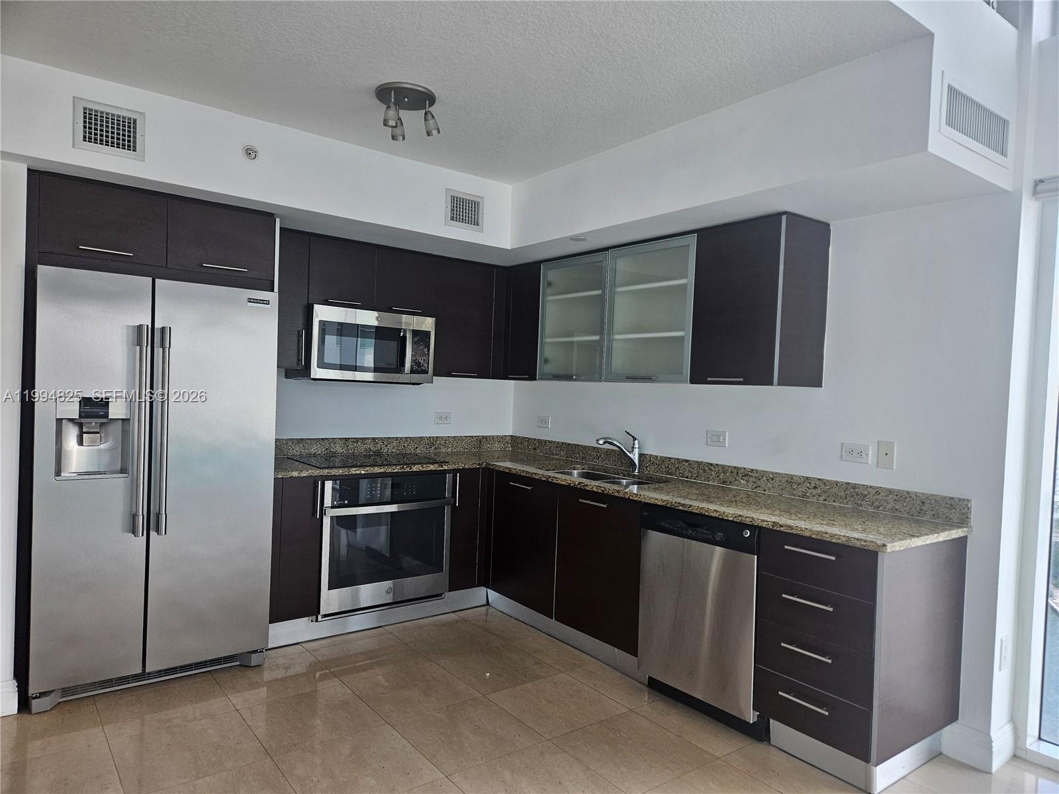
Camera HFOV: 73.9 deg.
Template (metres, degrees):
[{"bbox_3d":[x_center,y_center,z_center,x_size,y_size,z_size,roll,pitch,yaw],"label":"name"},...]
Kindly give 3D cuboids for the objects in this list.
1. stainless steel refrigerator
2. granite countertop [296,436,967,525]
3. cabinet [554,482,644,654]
[{"bbox_3d":[-1.781,0.371,3.302,0.919,1.767,0.808,1,1,-37],"label":"stainless steel refrigerator"},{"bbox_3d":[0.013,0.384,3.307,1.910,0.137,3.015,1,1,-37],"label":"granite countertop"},{"bbox_3d":[0.567,0.818,3.593,0.619,0.708,0.596,2,1,-37],"label":"cabinet"}]

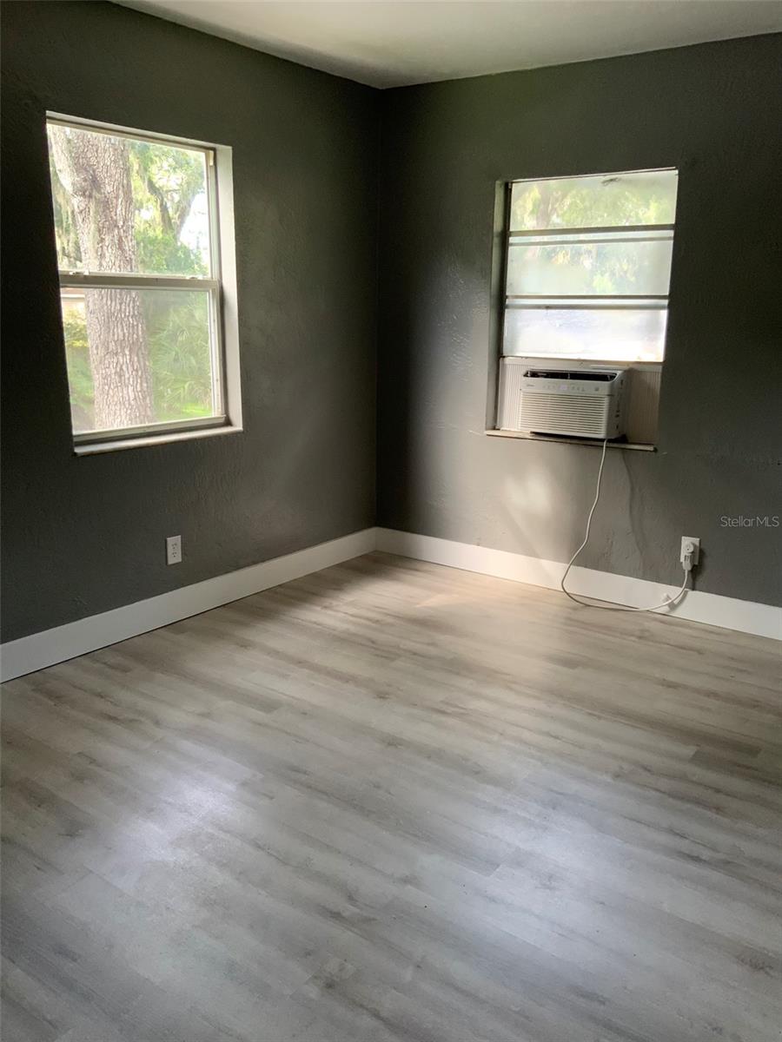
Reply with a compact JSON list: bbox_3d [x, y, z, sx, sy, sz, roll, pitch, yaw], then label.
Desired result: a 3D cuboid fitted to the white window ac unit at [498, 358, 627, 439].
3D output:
[{"bbox_3d":[0.892,-0.596,4.262,0.490,0.320,0.330,11,17,35],"label":"white window ac unit"}]

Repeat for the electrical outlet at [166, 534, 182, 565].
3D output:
[{"bbox_3d":[-0.954,0.131,3.870,0.012,0.120,0.075,11,17,35],"label":"electrical outlet"}]

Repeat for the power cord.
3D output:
[{"bbox_3d":[1.105,0.034,4.080,0.600,0.820,0.150,11,17,35],"label":"power cord"}]

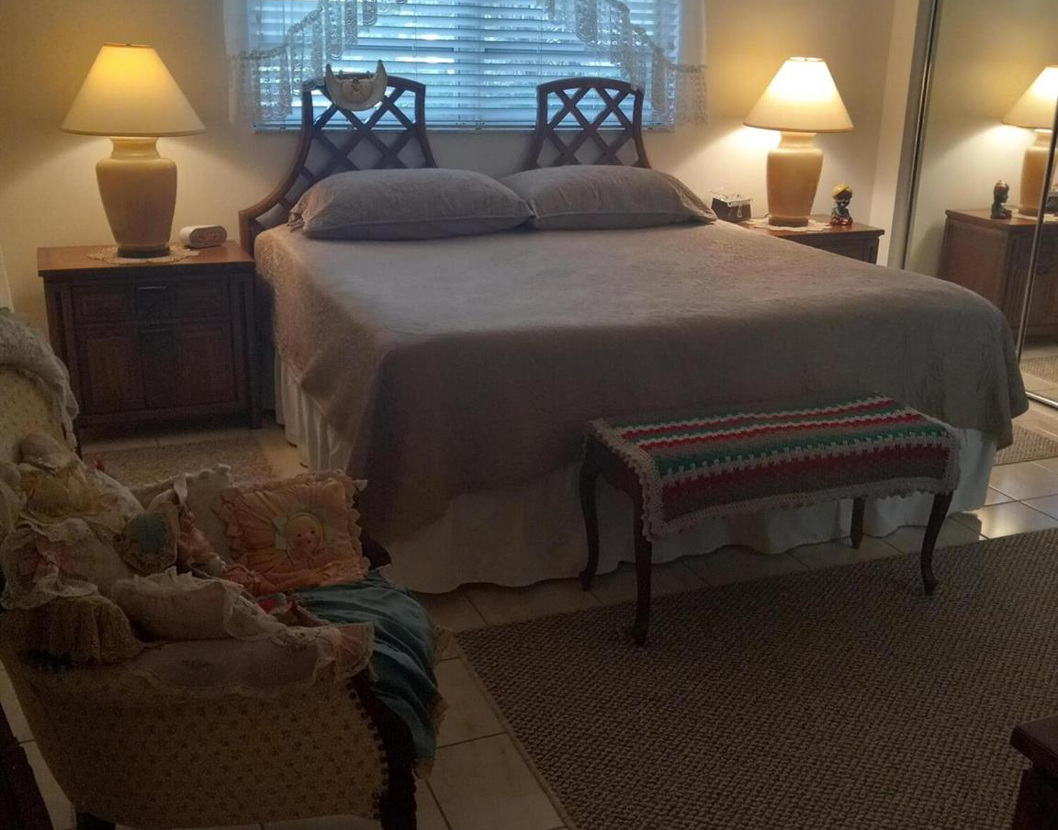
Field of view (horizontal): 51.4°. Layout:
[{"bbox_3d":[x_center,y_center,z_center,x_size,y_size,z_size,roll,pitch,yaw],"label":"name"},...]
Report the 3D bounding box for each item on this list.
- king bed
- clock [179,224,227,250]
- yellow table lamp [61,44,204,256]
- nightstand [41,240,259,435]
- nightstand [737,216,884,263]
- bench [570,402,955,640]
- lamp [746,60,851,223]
[{"bbox_3d":[0.194,-0.502,3.874,2.064,1.296,2.096,-6,19,-21],"label":"king bed"},{"bbox_3d":[-1.262,-0.689,4.263,0.144,0.082,0.086,-15,24,-42],"label":"clock"},{"bbox_3d":[-1.433,-0.954,3.997,0.474,0.746,0.474,-6,19,-21],"label":"yellow table lamp"},{"bbox_3d":[-1.430,-0.285,4.196,0.730,0.650,0.512,-6,19,-21],"label":"nightstand"},{"bbox_3d":[1.178,-0.567,5.201,0.730,0.650,0.512,-6,19,-21],"label":"nightstand"},{"bbox_3d":[0.625,0.258,2.888,0.918,0.458,0.371,-6,19,-21],"label":"bench"},{"bbox_3d":[1.226,-1.241,5.022,0.474,0.746,0.474,-6,19,-21],"label":"lamp"}]

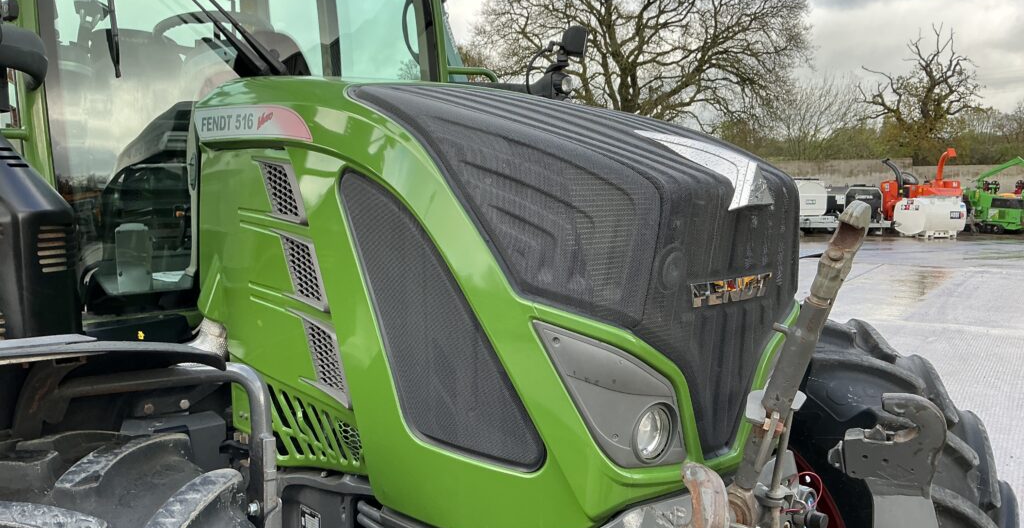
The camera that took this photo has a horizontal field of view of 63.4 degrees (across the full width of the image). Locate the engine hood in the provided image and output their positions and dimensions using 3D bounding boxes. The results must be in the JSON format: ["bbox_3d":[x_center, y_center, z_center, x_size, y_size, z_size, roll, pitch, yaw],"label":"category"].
[{"bbox_3d":[0.117,-0.072,2.401,0.820,1.010,1.270,-5,8,-42],"label":"engine hood"}]

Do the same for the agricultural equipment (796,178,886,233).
[{"bbox_3d":[9.859,-1.762,25.253,2.993,1.680,1.946,0,6,0],"label":"agricultural equipment"}]

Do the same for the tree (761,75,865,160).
[{"bbox_3d":[15.730,-6.367,43.577,5.418,7.077,5.147,0,6,0],"label":"tree"}]

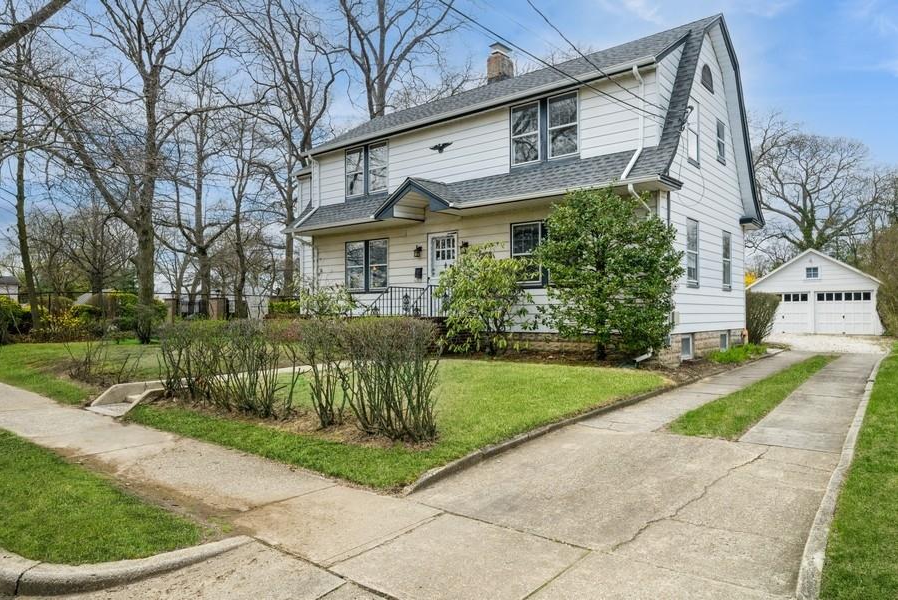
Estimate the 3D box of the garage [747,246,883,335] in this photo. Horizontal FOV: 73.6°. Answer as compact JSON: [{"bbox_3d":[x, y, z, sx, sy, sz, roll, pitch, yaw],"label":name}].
[{"bbox_3d":[19.981,-0.390,32.254,5.830,4.250,6.200,-1,-2,39],"label":"garage"}]

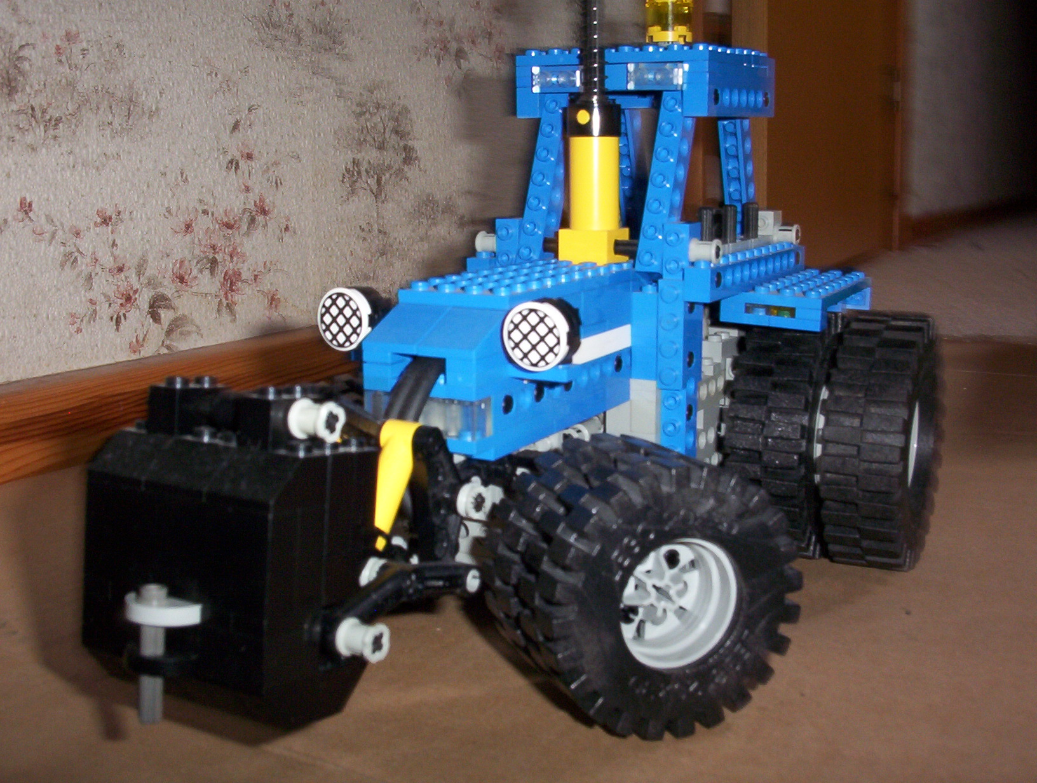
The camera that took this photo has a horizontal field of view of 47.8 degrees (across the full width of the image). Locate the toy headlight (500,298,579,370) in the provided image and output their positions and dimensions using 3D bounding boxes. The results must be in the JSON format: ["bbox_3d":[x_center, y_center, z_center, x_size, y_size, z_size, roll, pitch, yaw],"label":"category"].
[{"bbox_3d":[0.005,-0.013,0.271,0.016,0.016,0.008,6,16,29],"label":"toy headlight"}]

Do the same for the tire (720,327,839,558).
[{"bbox_3d":[0.092,0.014,0.392,0.026,0.081,0.081,6,13,26],"label":"tire"}]

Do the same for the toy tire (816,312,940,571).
[{"bbox_3d":[0.118,0.016,0.379,0.026,0.081,0.081,6,13,26],"label":"toy tire"}]

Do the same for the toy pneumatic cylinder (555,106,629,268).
[{"bbox_3d":[0.023,-0.061,0.351,0.017,0.048,0.017,6,13,29],"label":"toy pneumatic cylinder"}]

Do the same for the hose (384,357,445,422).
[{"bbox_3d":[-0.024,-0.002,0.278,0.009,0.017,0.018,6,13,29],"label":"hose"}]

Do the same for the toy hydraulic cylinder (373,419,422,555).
[{"bbox_3d":[-0.028,0.021,0.275,0.009,0.033,0.009,6,-2,29],"label":"toy hydraulic cylinder"}]

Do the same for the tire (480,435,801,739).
[{"bbox_3d":[0.030,0.045,0.283,0.064,0.064,0.042,-5,10,-22],"label":"tire"}]

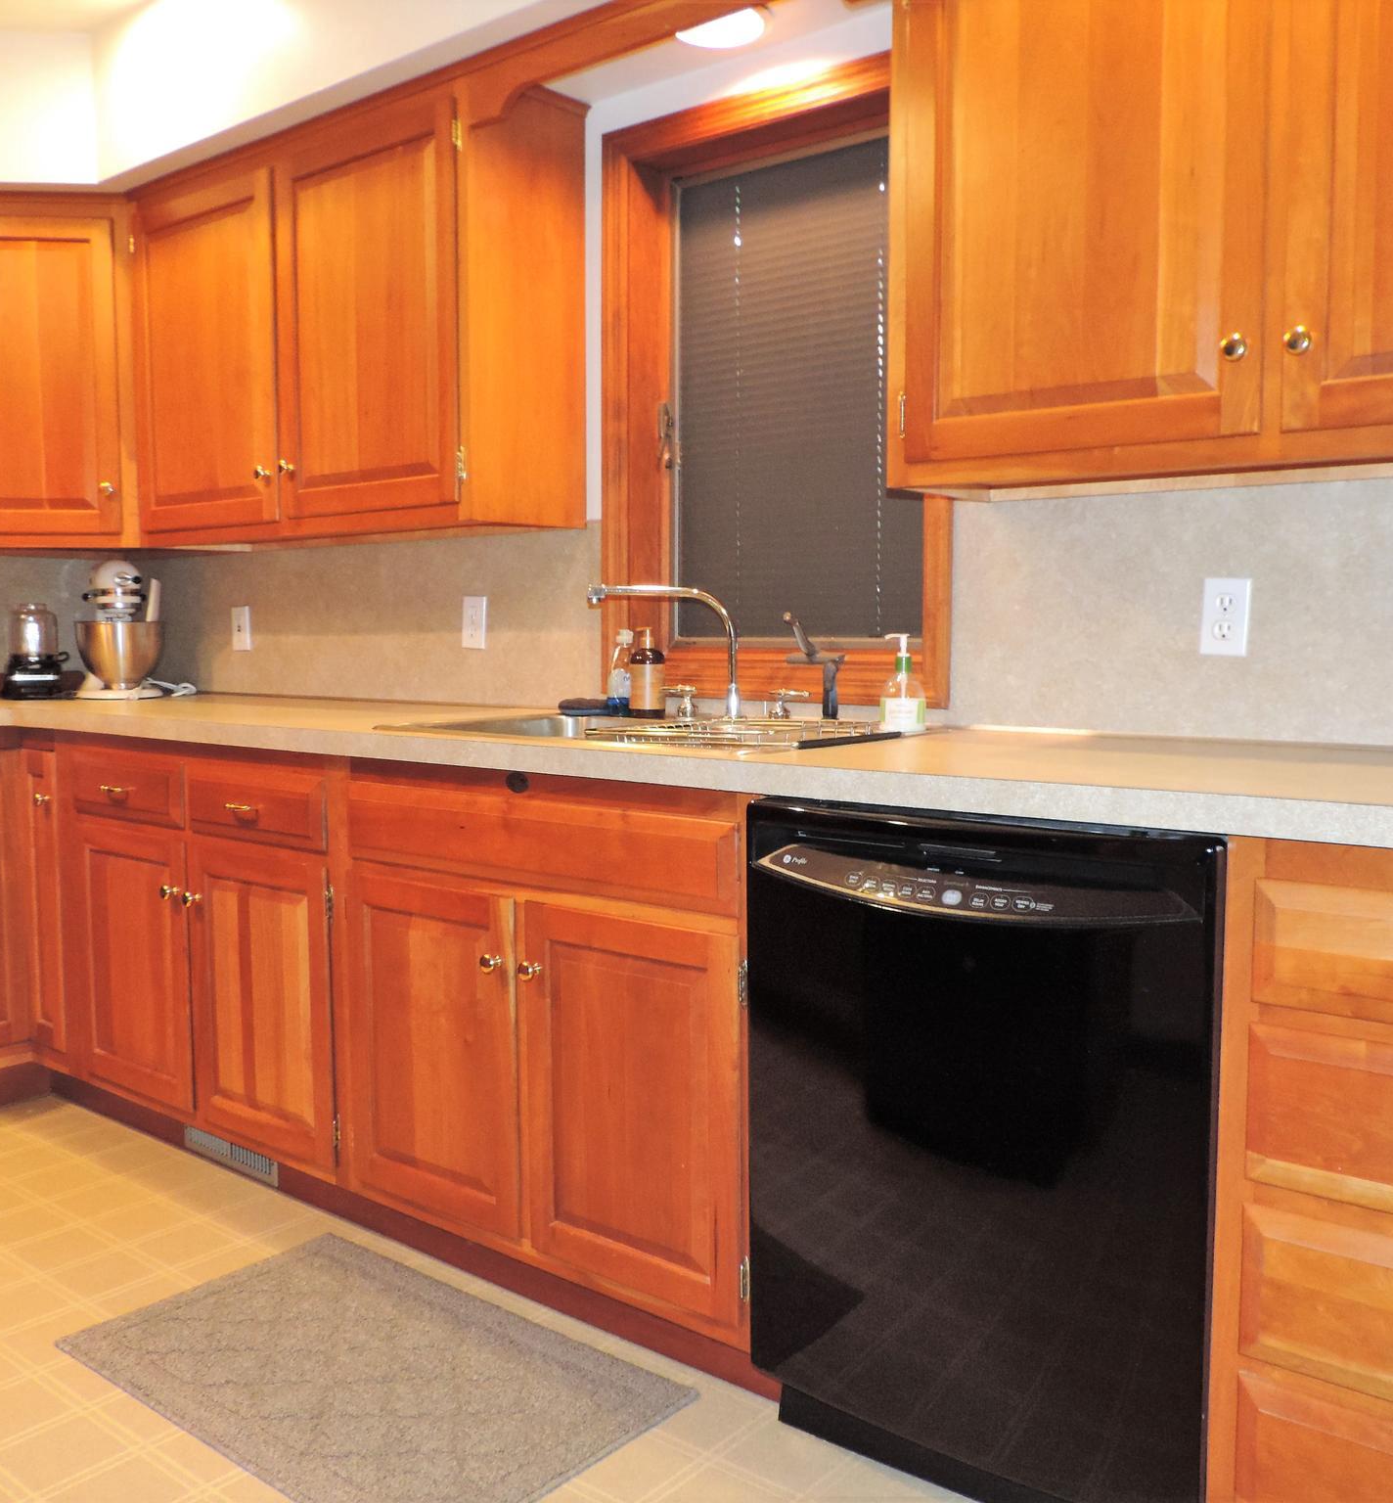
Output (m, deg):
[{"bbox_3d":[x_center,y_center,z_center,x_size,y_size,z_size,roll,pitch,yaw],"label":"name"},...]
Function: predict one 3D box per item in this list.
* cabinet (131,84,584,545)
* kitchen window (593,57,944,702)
[{"bbox_3d":[-0.799,-0.888,3.116,1.188,0.822,0.350,4,6,39],"label":"cabinet"},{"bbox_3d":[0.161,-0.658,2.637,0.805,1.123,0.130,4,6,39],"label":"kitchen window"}]

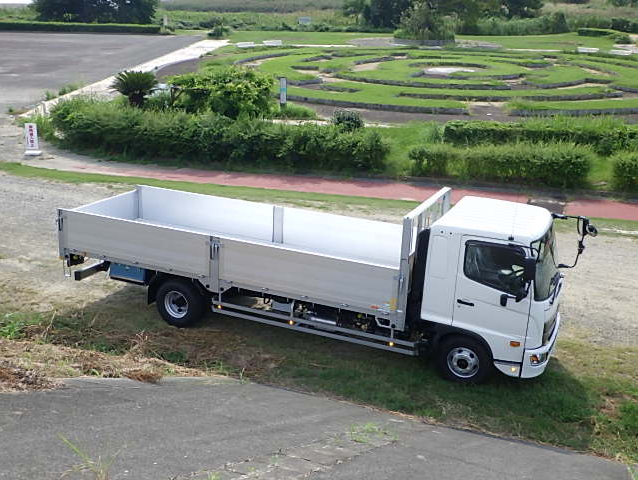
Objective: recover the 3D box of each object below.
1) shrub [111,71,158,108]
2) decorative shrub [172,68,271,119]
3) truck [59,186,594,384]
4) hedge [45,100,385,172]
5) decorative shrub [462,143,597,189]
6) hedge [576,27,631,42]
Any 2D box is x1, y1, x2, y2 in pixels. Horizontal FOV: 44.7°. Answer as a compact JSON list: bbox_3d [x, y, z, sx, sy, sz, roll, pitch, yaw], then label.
[{"bbox_3d":[-8.661,-6.876,36.283,2.100,2.000,2.100,5,18,12],"label":"shrub"},{"bbox_3d":[-4.509,-6.703,35.782,4.500,2.100,3.200,5,18,12],"label":"decorative shrub"},{"bbox_3d":[-0.201,0.282,13.098,8.550,2.490,2.380,9,18,22],"label":"truck"},{"bbox_3d":[-3.456,-3.677,27.307,12.004,1.400,2.100,5,18,12],"label":"hedge"},{"bbox_3d":[6.400,-2.401,24.246,3.757,1.100,1.300,4,18,10],"label":"decorative shrub"},{"bbox_3d":[36.639,-26.401,100.000,7.500,1.050,3.000,10,19,26],"label":"hedge"}]

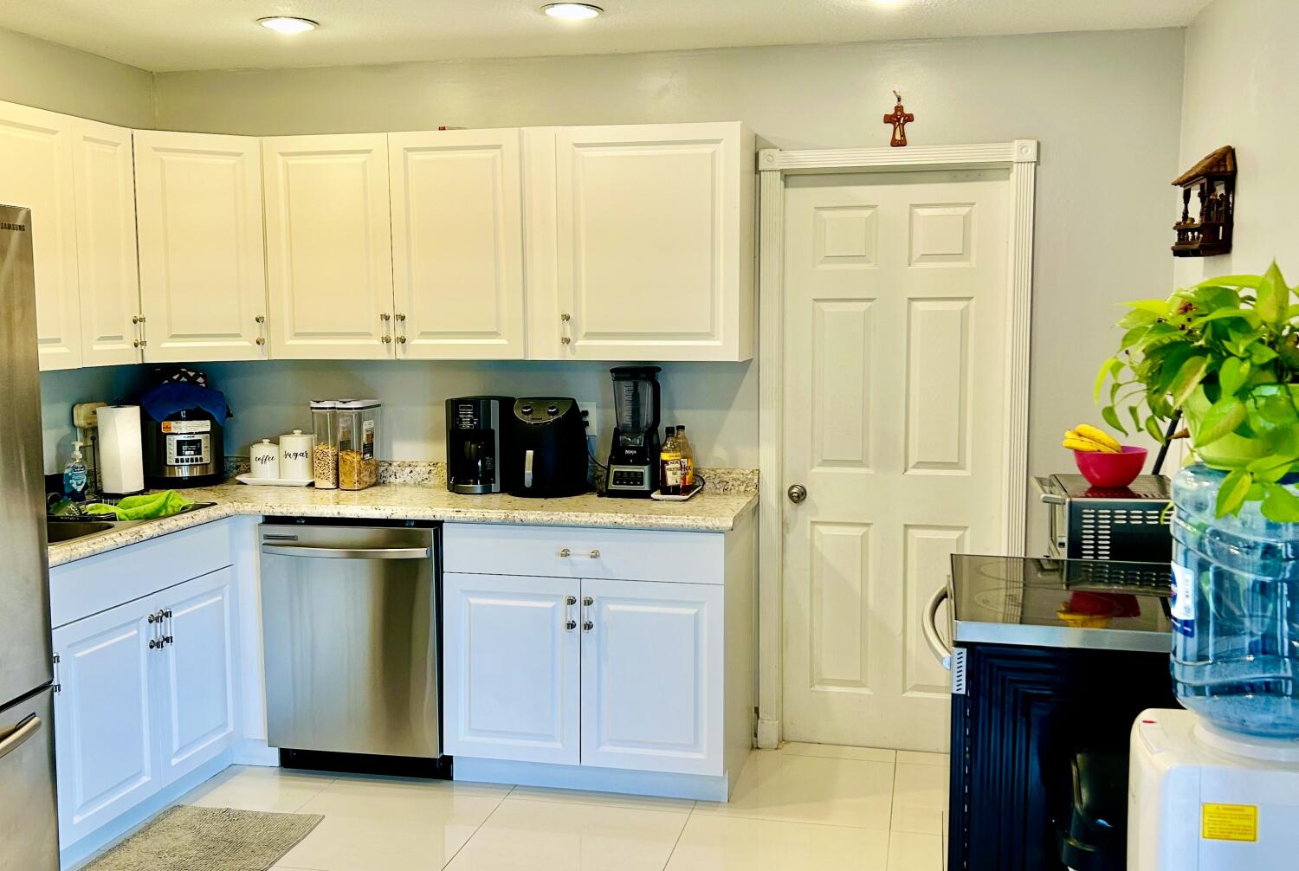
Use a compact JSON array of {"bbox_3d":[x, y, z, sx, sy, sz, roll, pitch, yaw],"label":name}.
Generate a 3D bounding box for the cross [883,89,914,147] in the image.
[{"bbox_3d":[0.836,-1.062,4.356,0.101,0.183,0.022,1,5,12],"label":"cross"}]

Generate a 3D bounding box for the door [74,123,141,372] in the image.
[{"bbox_3d":[-1.730,-0.606,4.162,0.030,0.760,0.312,1,5,12],"label":"door"}]

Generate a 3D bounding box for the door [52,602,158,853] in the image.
[{"bbox_3d":[-1.553,0.806,3.760,0.030,0.610,0.469,1,5,12],"label":"door"}]

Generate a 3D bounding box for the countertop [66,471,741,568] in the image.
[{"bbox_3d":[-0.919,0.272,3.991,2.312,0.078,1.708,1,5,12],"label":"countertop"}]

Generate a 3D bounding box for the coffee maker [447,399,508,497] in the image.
[{"bbox_3d":[-0.596,0.029,4.653,0.201,0.337,0.216,1,5,12],"label":"coffee maker"}]

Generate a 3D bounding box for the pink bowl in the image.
[{"bbox_3d":[1.286,0.094,3.632,0.201,0.107,0.201,1,5,12],"label":"pink bowl"}]

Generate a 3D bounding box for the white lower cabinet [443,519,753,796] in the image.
[{"bbox_3d":[-0.152,0.700,4.422,0.928,0.865,0.590,1,6,12],"label":"white lower cabinet"}]

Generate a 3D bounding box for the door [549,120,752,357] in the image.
[{"bbox_3d":[0.023,-0.638,4.393,0.618,0.763,0.325,1,6,12],"label":"door"}]

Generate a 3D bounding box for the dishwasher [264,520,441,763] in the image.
[{"bbox_3d":[-0.934,0.661,4.568,0.615,0.800,0.590,1,6,12],"label":"dishwasher"}]

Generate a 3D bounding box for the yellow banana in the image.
[{"bbox_3d":[1.261,0.019,3.695,0.165,0.097,0.100,1,6,12],"label":"yellow banana"}]

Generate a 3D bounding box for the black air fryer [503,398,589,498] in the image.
[{"bbox_3d":[-0.355,0.047,4.538,0.280,0.325,0.290,1,6,12],"label":"black air fryer"}]

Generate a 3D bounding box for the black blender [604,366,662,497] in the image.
[{"bbox_3d":[-0.041,-0.014,4.508,0.191,0.439,0.191,1,5,12],"label":"black blender"}]

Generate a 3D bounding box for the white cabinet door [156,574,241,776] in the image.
[{"bbox_3d":[-1.455,0.763,4.214,0.030,0.610,0.469,1,5,12],"label":"white cabinet door"}]

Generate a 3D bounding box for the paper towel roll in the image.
[{"bbox_3d":[-1.864,0.059,4.589,0.151,0.291,0.151,-1,5,0],"label":"paper towel roll"}]

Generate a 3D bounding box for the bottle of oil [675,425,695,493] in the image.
[{"bbox_3d":[0.123,0.086,4.517,0.065,0.233,0.065,1,6,12],"label":"bottle of oil"}]

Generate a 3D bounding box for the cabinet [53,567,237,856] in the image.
[{"bbox_3d":[-1.803,0.798,4.141,0.563,0.754,0.935,1,5,12],"label":"cabinet"}]

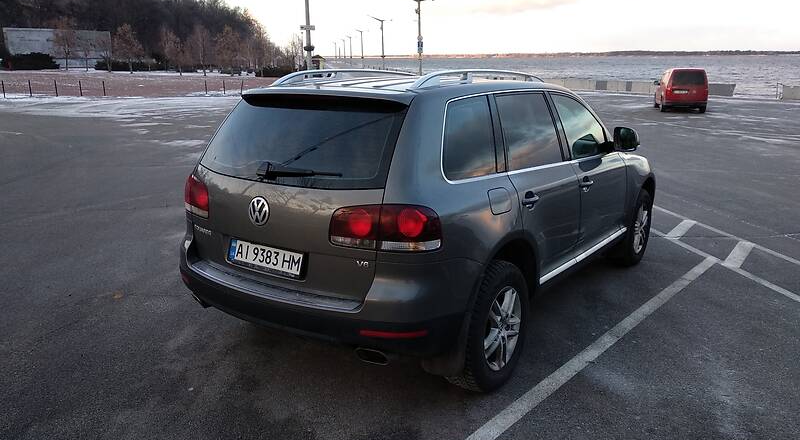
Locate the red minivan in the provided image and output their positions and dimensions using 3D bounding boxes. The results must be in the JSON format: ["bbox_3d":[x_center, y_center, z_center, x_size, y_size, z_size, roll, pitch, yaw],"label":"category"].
[{"bbox_3d":[12.550,-5.840,26.750,1.820,1.830,4.400,4,15,17],"label":"red minivan"}]

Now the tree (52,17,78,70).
[{"bbox_3d":[-42.138,-21.940,74.830,3.210,6.450,3.210,0,15,0],"label":"tree"}]

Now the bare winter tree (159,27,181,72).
[{"bbox_3d":[-26.085,-19.079,67.332,2.440,4.960,2.440,0,15,0],"label":"bare winter tree"}]

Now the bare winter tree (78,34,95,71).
[{"bbox_3d":[-39.499,-21.004,75.088,1.980,4.630,1.980,0,15,0],"label":"bare winter tree"}]

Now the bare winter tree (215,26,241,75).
[{"bbox_3d":[-17.595,-17.029,60.642,2.600,4.760,2.600,0,15,0],"label":"bare winter tree"}]

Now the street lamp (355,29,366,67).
[{"bbox_3d":[-8.233,-36.514,128.929,2.700,8.200,0.400,0,15,0],"label":"street lamp"}]

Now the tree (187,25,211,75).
[{"bbox_3d":[-20.561,-17.072,60.628,2.400,5.050,2.400,0,15,0],"label":"tree"}]

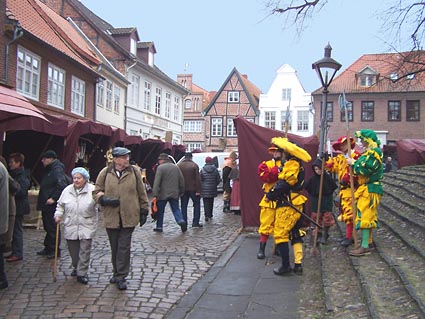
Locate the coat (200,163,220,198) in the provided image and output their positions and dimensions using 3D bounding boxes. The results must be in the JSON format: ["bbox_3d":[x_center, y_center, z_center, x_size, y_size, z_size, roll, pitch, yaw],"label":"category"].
[{"bbox_3d":[-0.051,0.533,11.850,0.510,0.920,0.360,0,0,3],"label":"coat"}]

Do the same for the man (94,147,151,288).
[{"bbox_3d":[-1.151,0.725,5.870,0.650,1.750,0.450,0,0,-3],"label":"man"}]

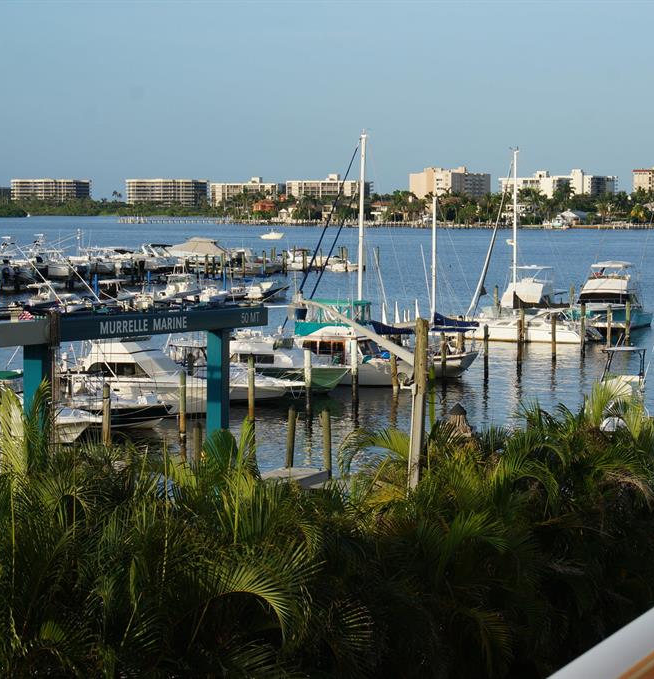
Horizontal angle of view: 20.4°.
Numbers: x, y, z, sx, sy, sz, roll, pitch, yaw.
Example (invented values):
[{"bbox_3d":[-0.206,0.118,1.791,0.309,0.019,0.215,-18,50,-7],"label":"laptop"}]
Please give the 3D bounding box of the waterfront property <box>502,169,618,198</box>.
[{"bbox_3d":[147.750,-95.445,1161.102,66.600,26.200,34.000,3,5,33],"label":"waterfront property"}]

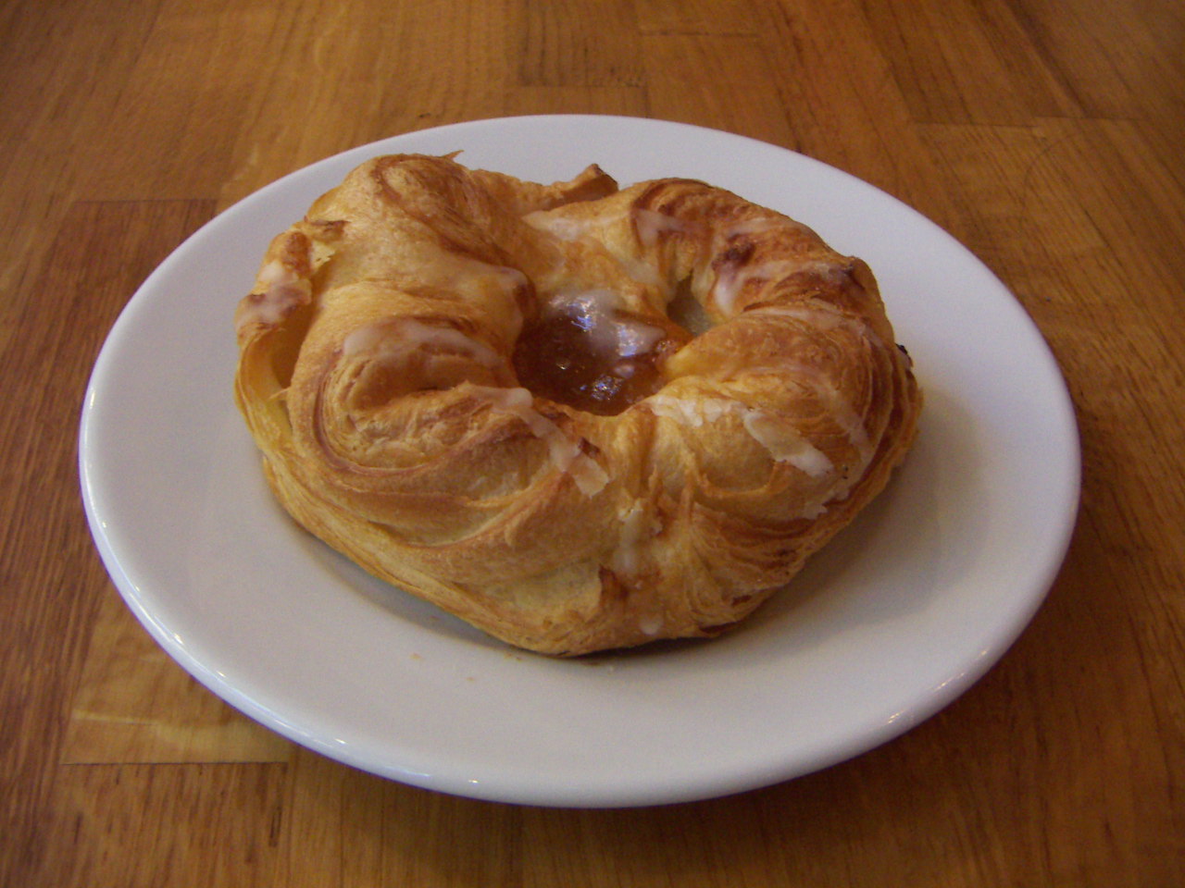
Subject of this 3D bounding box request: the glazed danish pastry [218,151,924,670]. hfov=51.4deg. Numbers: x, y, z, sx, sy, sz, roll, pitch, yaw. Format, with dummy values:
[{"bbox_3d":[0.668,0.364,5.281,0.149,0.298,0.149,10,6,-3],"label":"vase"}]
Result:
[{"bbox_3d":[-0.003,-0.017,0.224,0.126,0.038,0.111,2,44,0],"label":"glazed danish pastry"}]

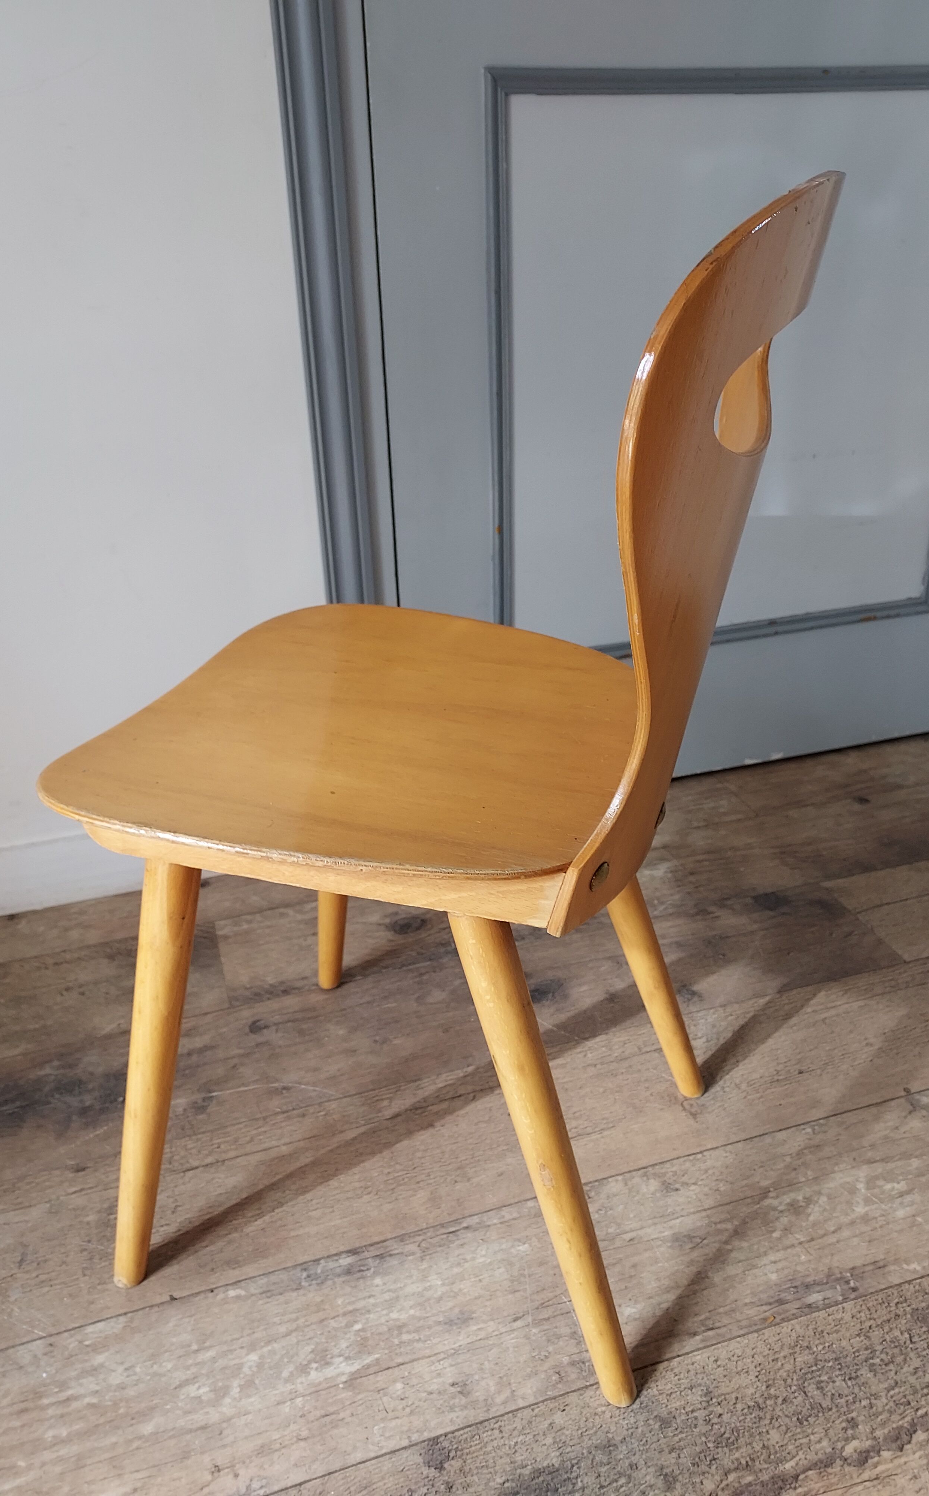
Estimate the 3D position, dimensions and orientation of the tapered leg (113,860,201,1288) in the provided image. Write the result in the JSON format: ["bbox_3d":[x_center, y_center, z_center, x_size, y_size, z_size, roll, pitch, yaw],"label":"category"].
[{"bbox_3d":[-0.238,0.254,0.780,0.036,0.409,0.036,18,22,14],"label":"tapered leg"}]

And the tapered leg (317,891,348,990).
[{"bbox_3d":[-0.131,0.112,1.066,0.036,0.412,0.036,17,38,11],"label":"tapered leg"}]

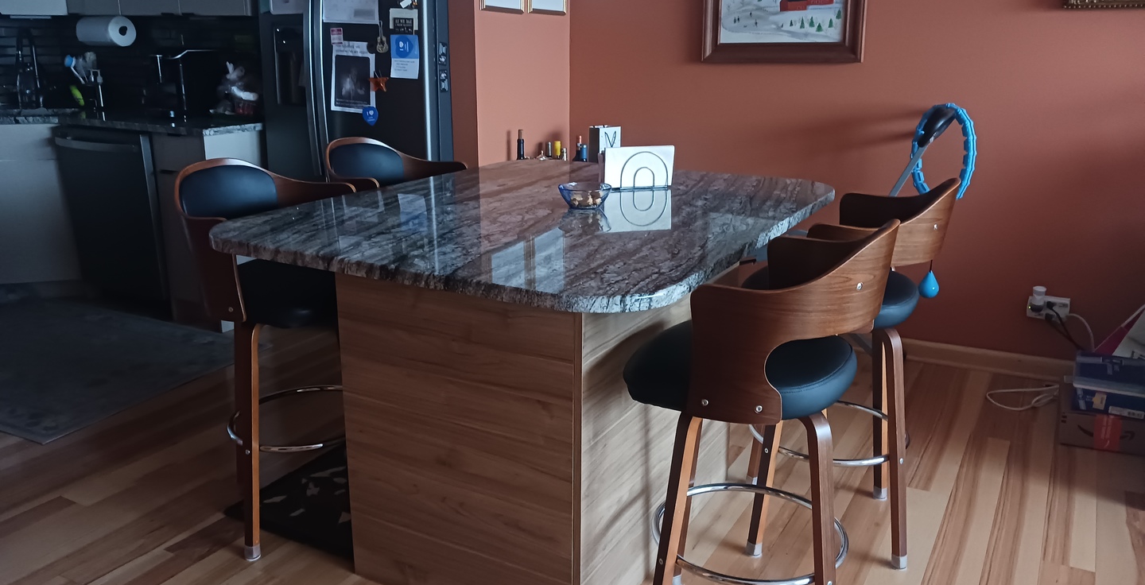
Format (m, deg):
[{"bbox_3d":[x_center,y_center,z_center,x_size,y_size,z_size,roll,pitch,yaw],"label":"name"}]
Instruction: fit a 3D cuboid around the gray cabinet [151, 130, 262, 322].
[{"bbox_3d":[-1.565,-0.332,4.234,0.346,0.879,0.609,9,18,28],"label":"gray cabinet"}]

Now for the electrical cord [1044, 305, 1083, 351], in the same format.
[{"bbox_3d":[1.857,0.144,3.381,0.148,0.160,0.070,9,18,28],"label":"electrical cord"}]

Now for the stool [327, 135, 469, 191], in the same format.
[{"bbox_3d":[-0.517,-0.006,2.964,0.530,0.985,0.510,9,18,28],"label":"stool"}]

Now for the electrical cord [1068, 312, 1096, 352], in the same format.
[{"bbox_3d":[1.910,0.159,3.354,0.111,0.147,0.070,9,18,28],"label":"electrical cord"}]

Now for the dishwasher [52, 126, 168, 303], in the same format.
[{"bbox_3d":[-2.022,-0.406,4.381,0.609,0.819,0.619,9,18,28],"label":"dishwasher"}]

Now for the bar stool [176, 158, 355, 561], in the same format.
[{"bbox_3d":[-0.707,0.152,2.361,0.539,0.956,0.529,6,16,19],"label":"bar stool"}]

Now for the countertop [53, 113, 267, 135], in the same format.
[{"bbox_3d":[-1.897,-0.821,4.283,1.208,0.032,0.649,9,18,28],"label":"countertop"}]

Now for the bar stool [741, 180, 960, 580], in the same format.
[{"bbox_3d":[0.670,0.173,2.311,0.524,0.954,0.509,7,17,23],"label":"bar stool"}]

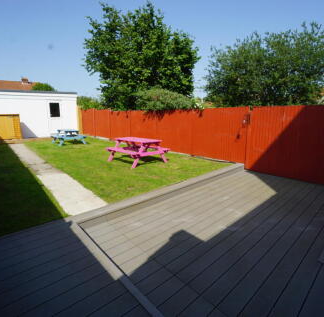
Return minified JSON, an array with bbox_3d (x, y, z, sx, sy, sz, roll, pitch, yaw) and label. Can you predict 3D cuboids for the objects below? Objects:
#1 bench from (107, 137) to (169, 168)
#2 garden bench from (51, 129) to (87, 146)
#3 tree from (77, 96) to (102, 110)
[{"bbox_3d":[-0.780,-0.230,6.427,1.440,0.730,1.510,-8,14,-43],"label":"bench"},{"bbox_3d":[-5.192,-1.165,11.072,1.440,0.730,1.510,-8,13,-41],"label":"garden bench"},{"bbox_3d":[-6.436,-3.757,17.802,3.200,3.480,3.000,-2,11,-19],"label":"tree"}]

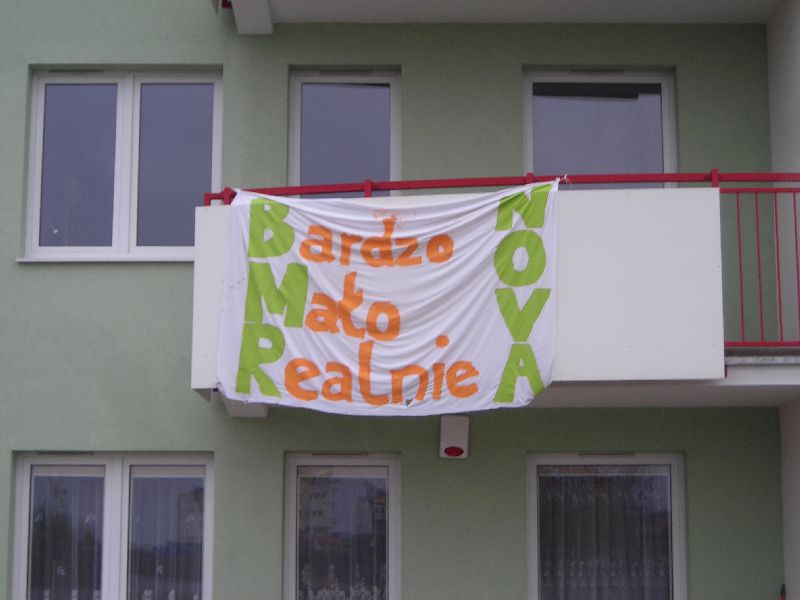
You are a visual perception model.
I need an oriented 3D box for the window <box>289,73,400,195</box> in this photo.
[{"bbox_3d":[-0.407,-0.641,13.106,0.836,2.150,0.100,0,-10,0],"label":"window"}]

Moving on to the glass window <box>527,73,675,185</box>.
[{"bbox_3d":[1.486,-1.002,13.171,1.146,1.416,0.100,0,-10,0],"label":"glass window"}]

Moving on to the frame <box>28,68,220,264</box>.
[{"bbox_3d":[-2.021,-1.000,13.171,1.421,1.427,0.100,0,-10,0],"label":"frame"}]

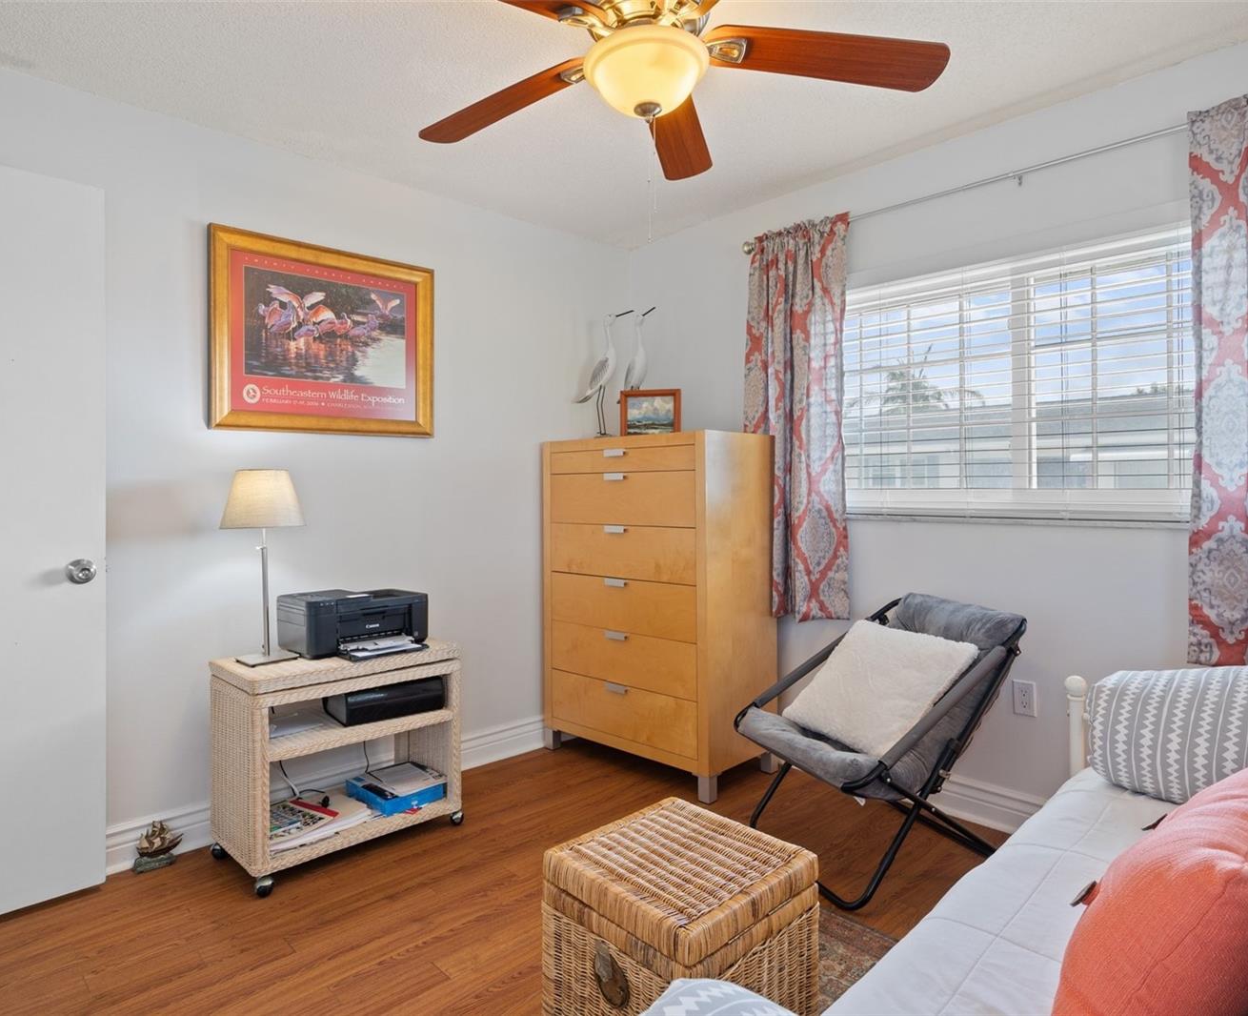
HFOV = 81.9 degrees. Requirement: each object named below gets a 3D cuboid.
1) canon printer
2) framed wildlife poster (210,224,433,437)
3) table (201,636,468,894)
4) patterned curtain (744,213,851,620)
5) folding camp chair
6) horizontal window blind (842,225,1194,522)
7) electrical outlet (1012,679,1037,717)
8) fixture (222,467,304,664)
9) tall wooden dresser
[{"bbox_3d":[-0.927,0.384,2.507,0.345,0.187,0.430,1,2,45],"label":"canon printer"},{"bbox_3d":[-1.048,-0.600,2.599,0.800,0.670,0.030,-2,2,-43],"label":"framed wildlife poster"},{"bbox_3d":[-0.942,0.799,2.404,0.395,0.636,0.685,1,2,44],"label":"table"},{"bbox_3d":[0.700,-0.337,2.962,0.100,1.610,0.510,-2,2,-43],"label":"patterned curtain"},{"bbox_3d":[0.849,0.719,2.381,0.740,0.790,0.580,-1,2,-20],"label":"folding camp chair"},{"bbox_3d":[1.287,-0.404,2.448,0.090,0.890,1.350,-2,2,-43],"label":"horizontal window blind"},{"bbox_3d":[1.339,0.638,2.401,0.012,0.116,0.071,-2,2,-43],"label":"electrical outlet"},{"bbox_3d":[-1.148,0.179,2.292,0.240,0.610,0.240,-2,2,-43],"label":"fixture"},{"bbox_3d":[0.132,0.399,3.144,0.931,1.391,0.466,1,2,44],"label":"tall wooden dresser"}]

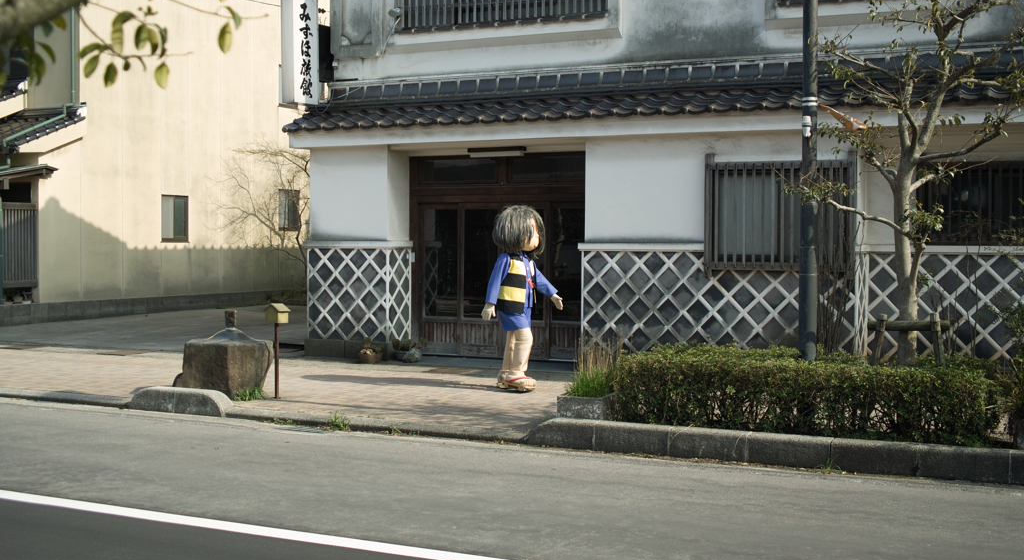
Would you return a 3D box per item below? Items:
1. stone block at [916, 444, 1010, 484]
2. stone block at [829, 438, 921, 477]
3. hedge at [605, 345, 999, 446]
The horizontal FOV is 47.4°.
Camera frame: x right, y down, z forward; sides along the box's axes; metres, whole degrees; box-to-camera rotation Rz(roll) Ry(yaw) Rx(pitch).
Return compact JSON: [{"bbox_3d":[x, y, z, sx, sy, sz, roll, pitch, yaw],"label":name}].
[{"bbox_3d":[3.110,1.271,8.015,0.590,0.195,0.220,1,2,25],"label":"stone block"},{"bbox_3d":[2.640,1.281,8.455,0.595,0.215,0.180,1,3,25],"label":"stone block"},{"bbox_3d":[2.369,0.886,9.364,2.770,0.585,1.470,1,2,25],"label":"hedge"}]

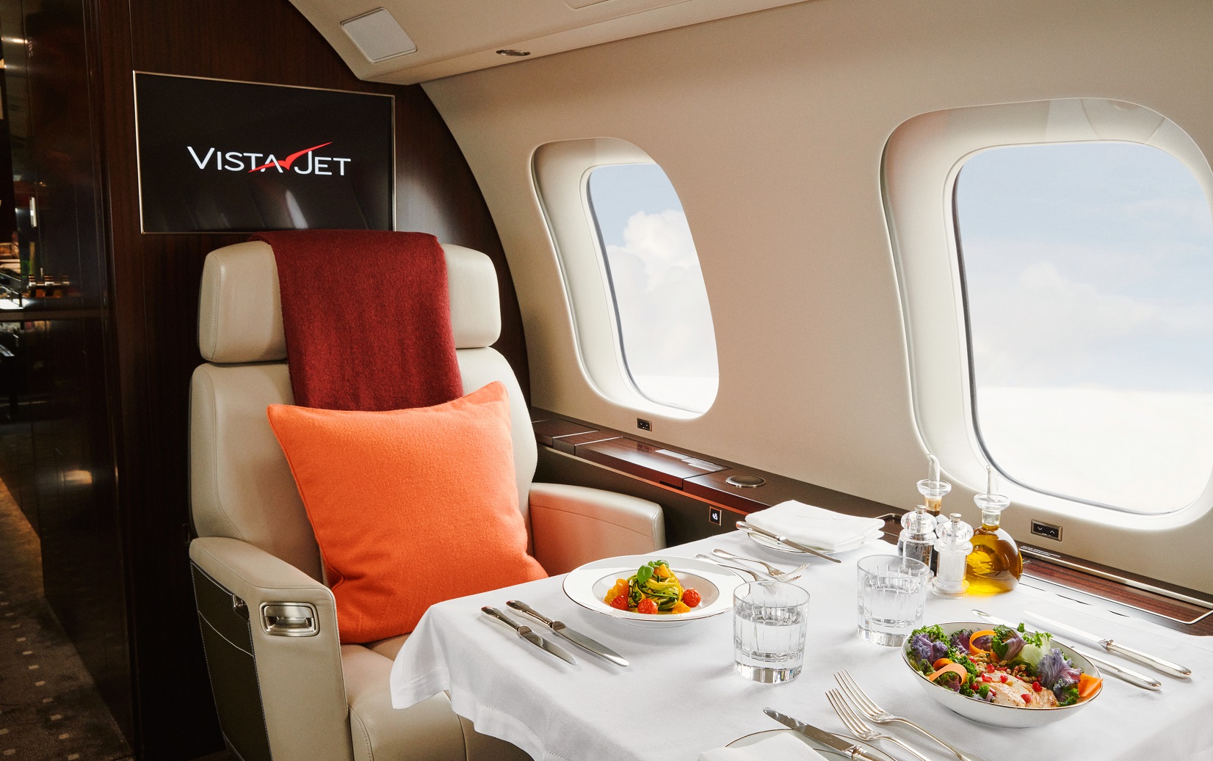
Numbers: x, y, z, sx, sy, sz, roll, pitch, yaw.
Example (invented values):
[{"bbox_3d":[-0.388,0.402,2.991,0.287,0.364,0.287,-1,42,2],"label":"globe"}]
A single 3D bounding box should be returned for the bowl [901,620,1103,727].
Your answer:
[{"bbox_3d":[0.423,0.320,1.125,0.207,0.055,0.207,-6,12,-38],"label":"bowl"}]

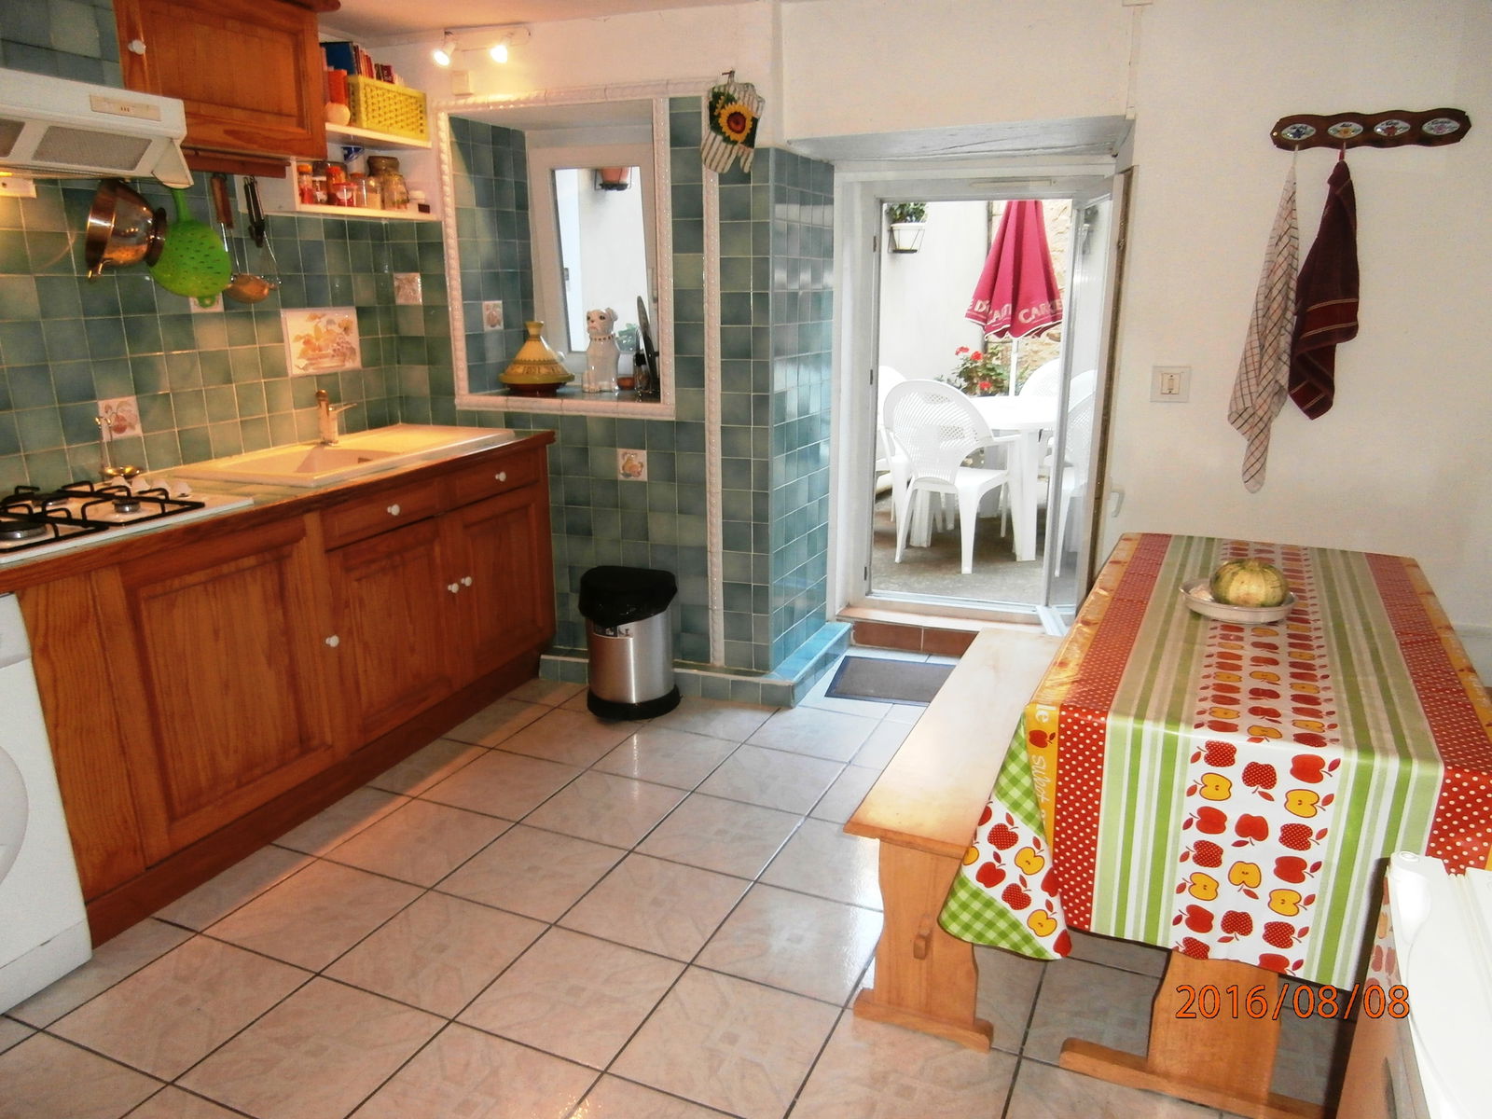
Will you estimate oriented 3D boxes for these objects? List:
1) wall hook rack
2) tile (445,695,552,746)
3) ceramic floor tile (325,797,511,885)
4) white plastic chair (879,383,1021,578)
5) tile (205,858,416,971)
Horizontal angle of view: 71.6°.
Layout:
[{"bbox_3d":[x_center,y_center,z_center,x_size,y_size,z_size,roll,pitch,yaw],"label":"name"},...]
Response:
[{"bbox_3d":[1.550,-1.065,2.559,0.429,0.082,0.040,5,15,18],"label":"wall hook rack"},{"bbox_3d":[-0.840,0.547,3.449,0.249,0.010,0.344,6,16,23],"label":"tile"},{"bbox_3d":[-0.847,0.740,2.711,0.344,0.010,0.344,6,16,23],"label":"ceramic floor tile"},{"bbox_3d":[1.052,-0.437,5.140,0.550,0.885,0.560,10,18,35],"label":"white plastic chair"},{"bbox_3d":[-0.989,0.821,2.402,0.344,0.010,0.344,6,16,23],"label":"tile"}]

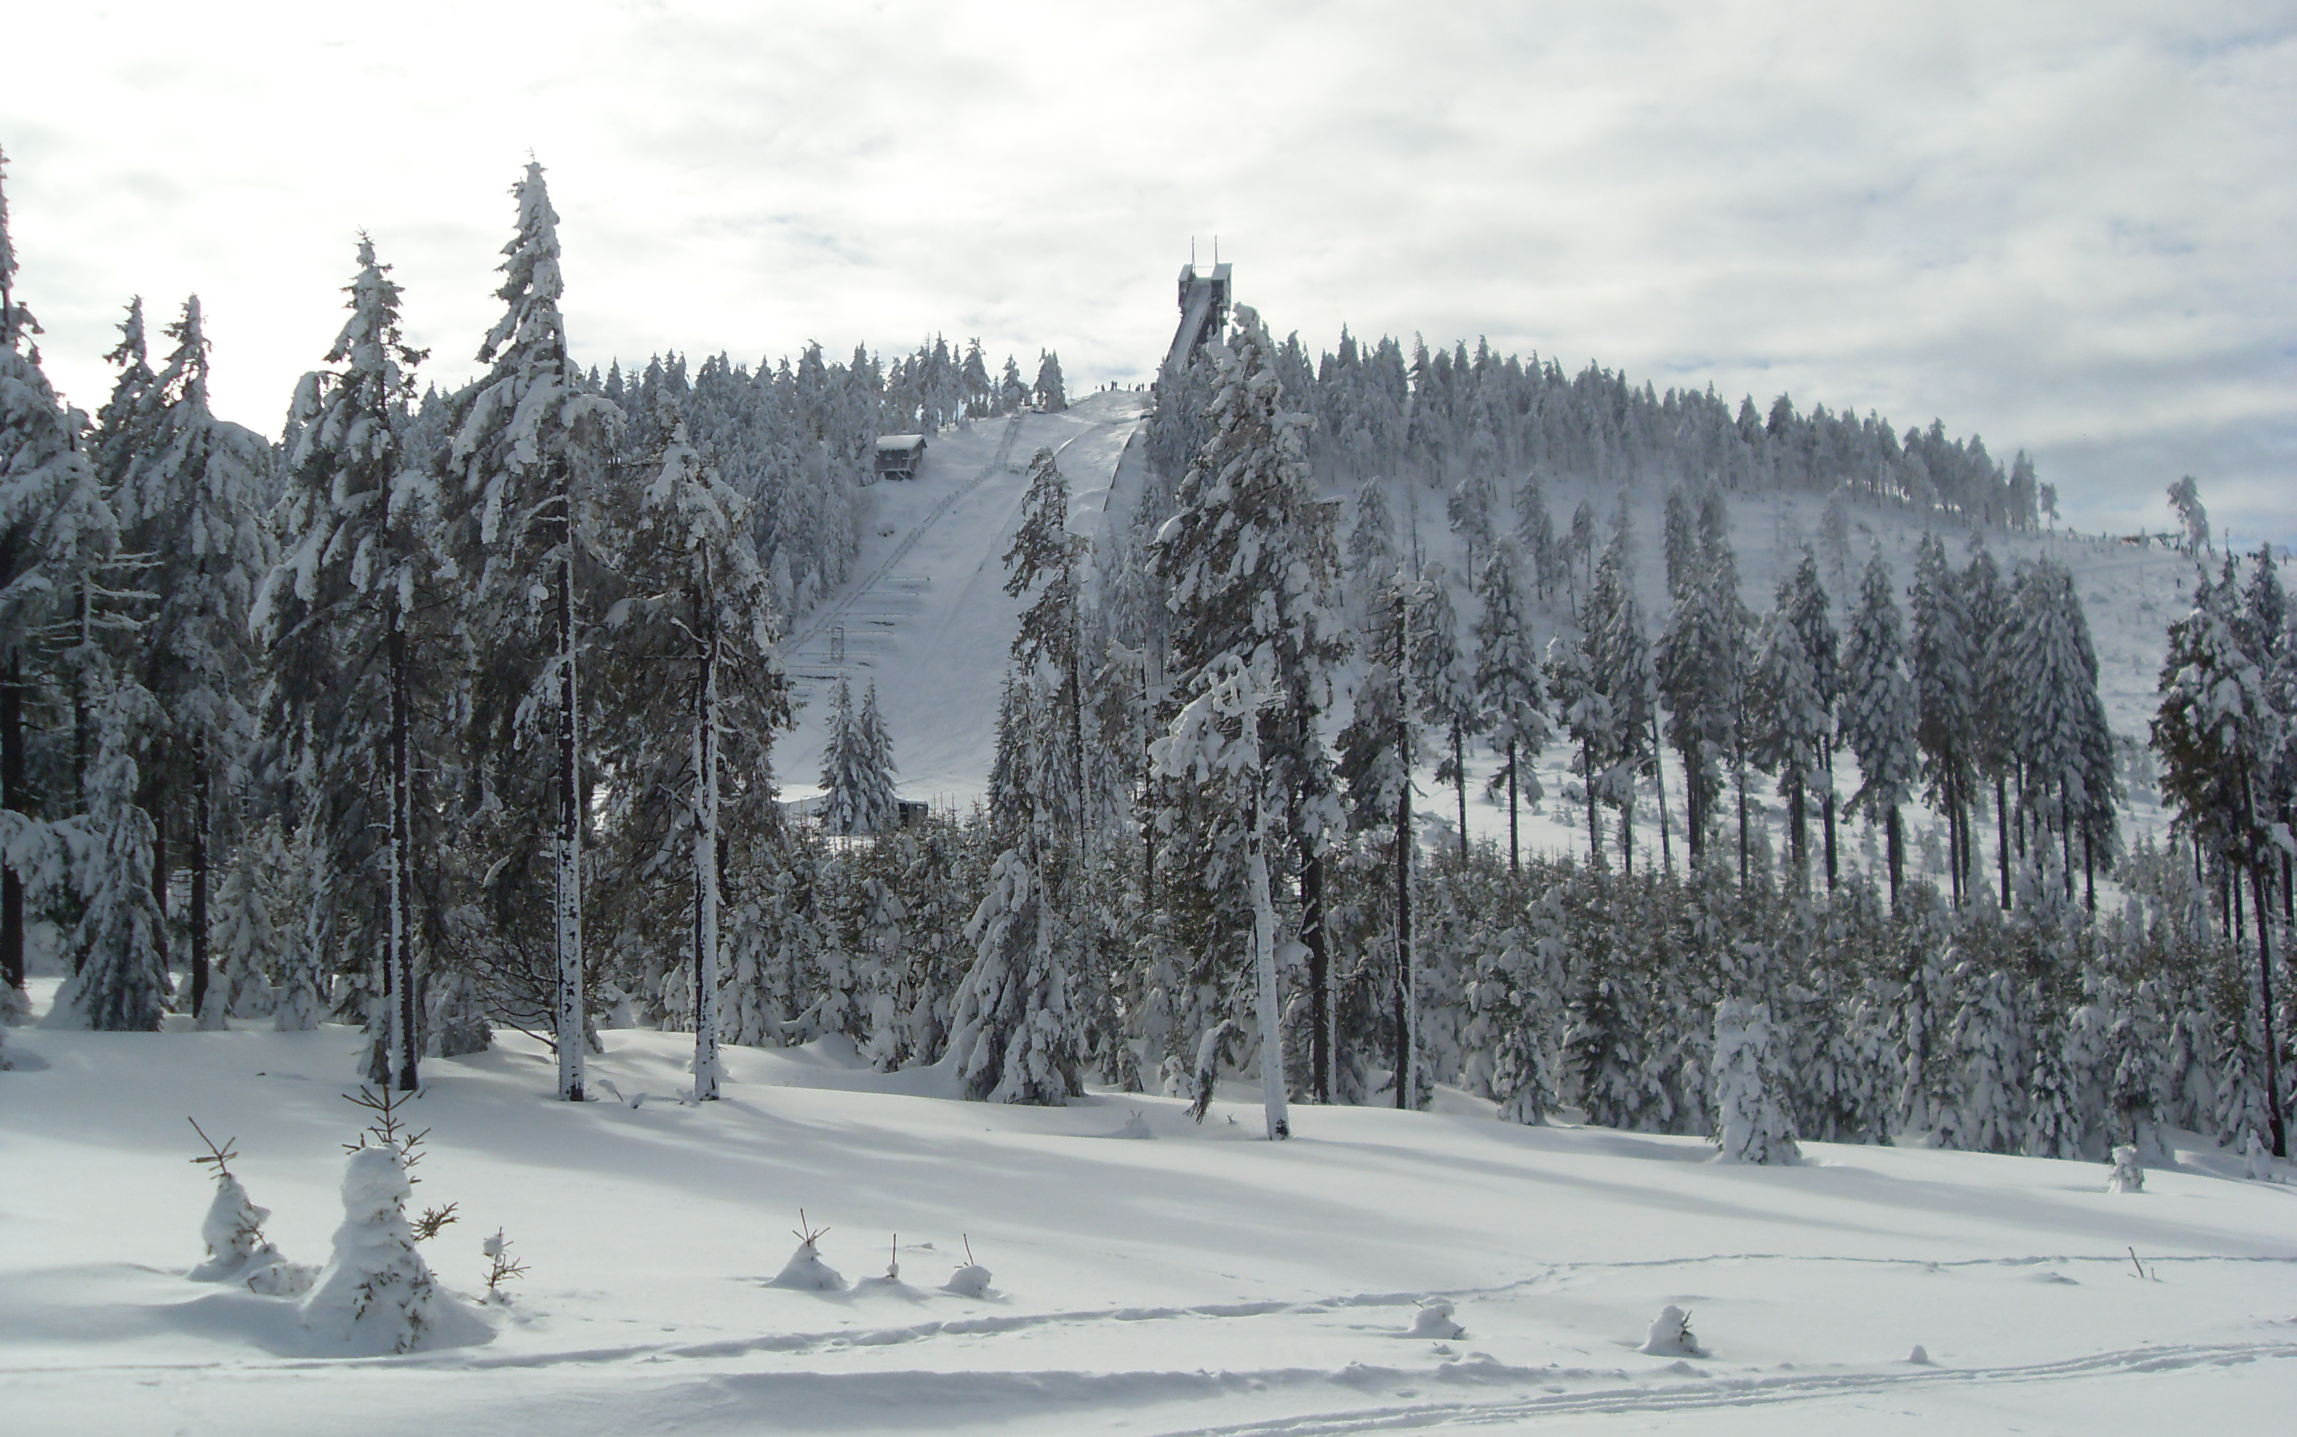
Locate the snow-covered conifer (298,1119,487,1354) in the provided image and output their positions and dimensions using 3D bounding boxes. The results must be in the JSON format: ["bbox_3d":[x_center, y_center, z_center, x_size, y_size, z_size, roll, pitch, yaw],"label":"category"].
[{"bbox_3d":[-3.513,2.389,10.800,0.791,1.120,0.791,-1,-4,0],"label":"snow-covered conifer"}]

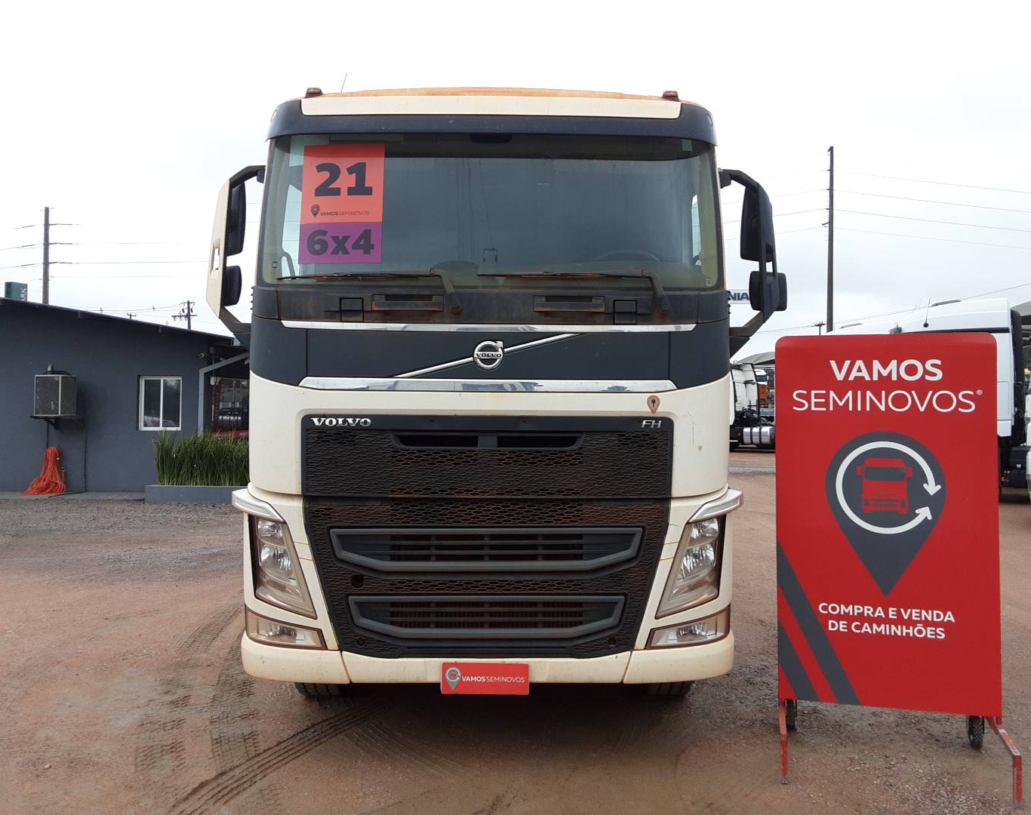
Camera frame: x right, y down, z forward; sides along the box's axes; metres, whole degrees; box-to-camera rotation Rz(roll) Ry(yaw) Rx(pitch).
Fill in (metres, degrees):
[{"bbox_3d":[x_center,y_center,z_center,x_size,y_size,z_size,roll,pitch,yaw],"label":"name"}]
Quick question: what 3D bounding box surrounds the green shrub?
[{"bbox_3d":[-5.780,0.960,16.300,2.000,1.020,0.850,0,0,0],"label":"green shrub"}]

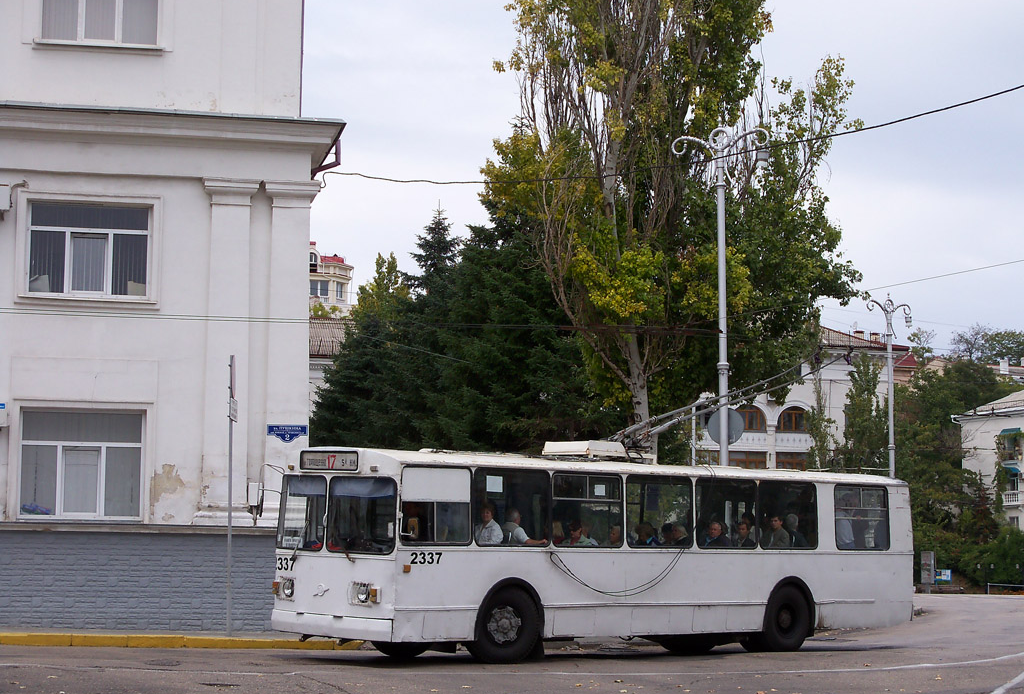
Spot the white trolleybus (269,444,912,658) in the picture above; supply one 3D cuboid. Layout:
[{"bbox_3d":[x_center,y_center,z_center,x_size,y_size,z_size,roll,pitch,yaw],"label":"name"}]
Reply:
[{"bbox_3d":[1.740,3.099,31.724,11.780,3.140,2.500,6,-8,-43],"label":"white trolleybus"}]

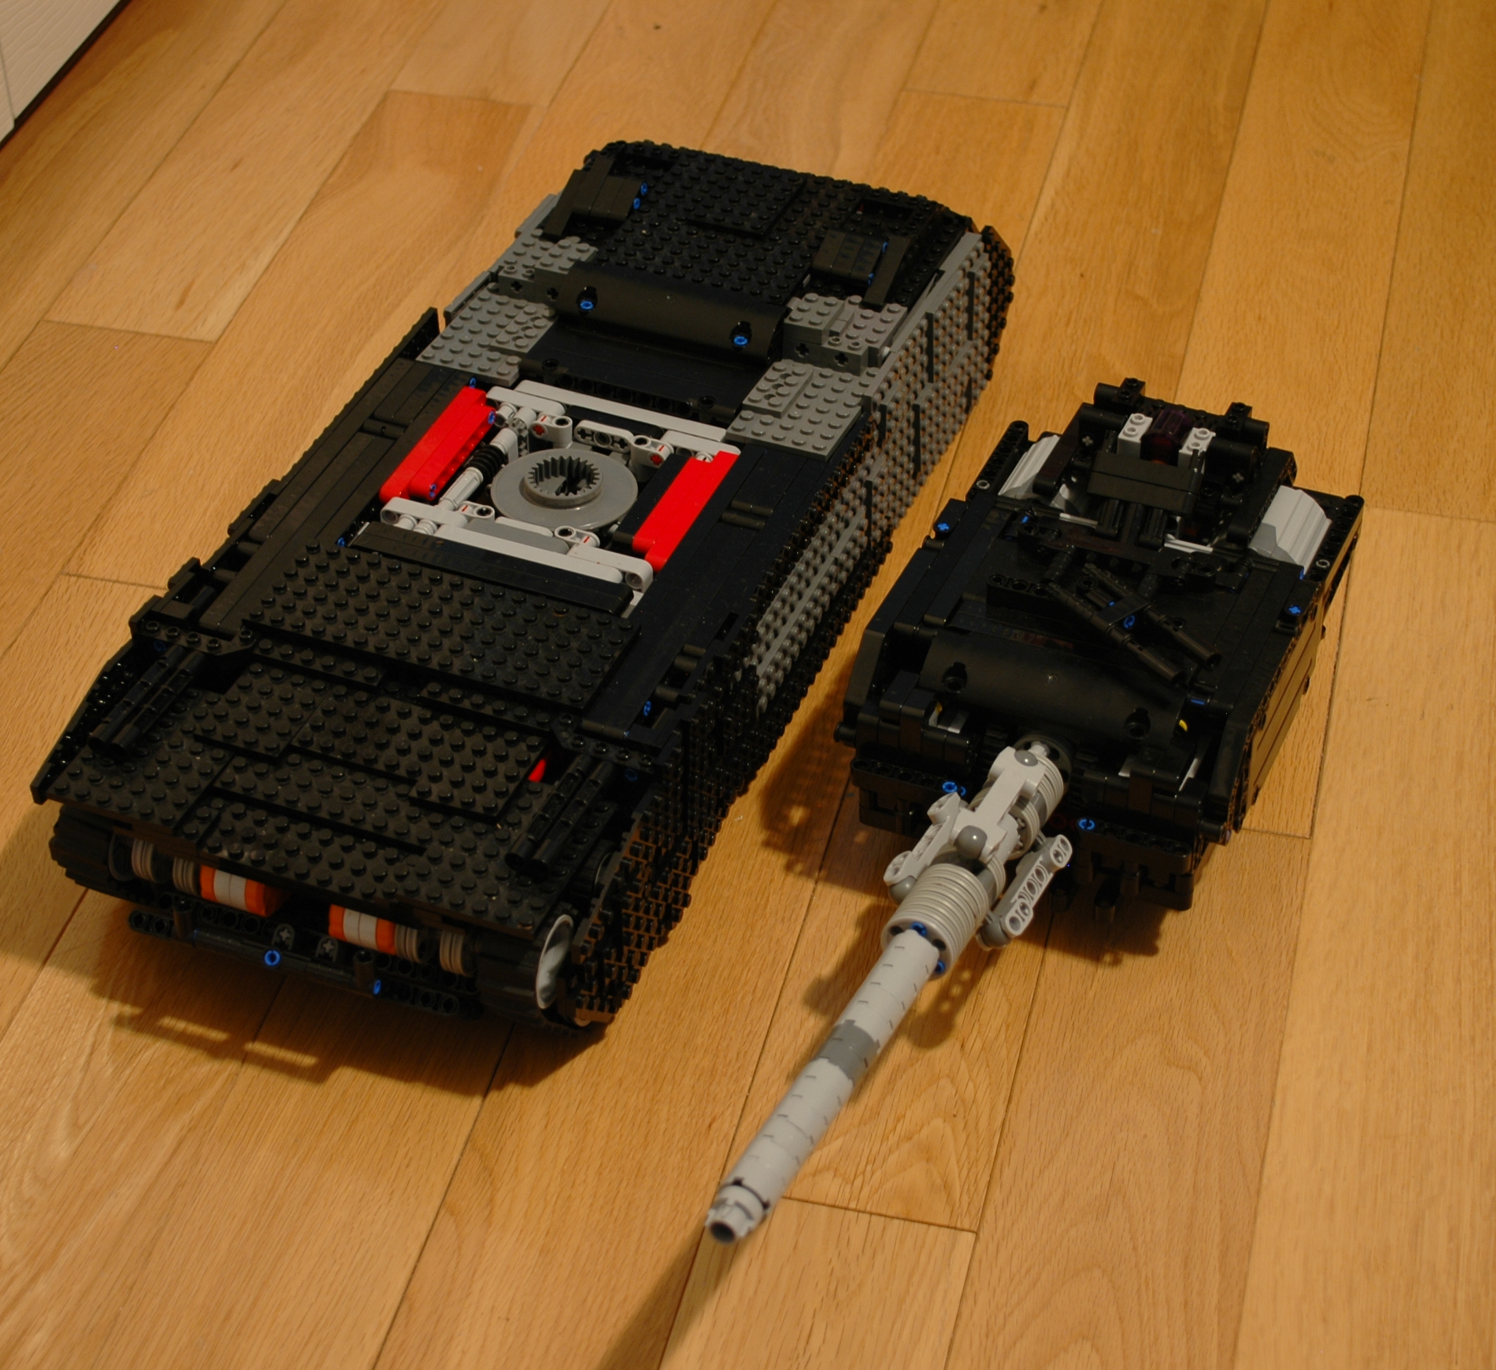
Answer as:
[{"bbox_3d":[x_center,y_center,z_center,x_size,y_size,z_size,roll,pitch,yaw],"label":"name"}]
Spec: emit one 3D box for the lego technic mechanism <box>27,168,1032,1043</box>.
[{"bbox_3d":[-0.060,-0.061,1.111,0.190,0.100,0.452,14,43,17],"label":"lego technic mechanism"}]

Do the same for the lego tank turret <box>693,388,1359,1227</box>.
[{"bbox_3d":[0.081,0.050,0.969,0.136,0.108,0.447,14,43,17],"label":"lego tank turret"}]

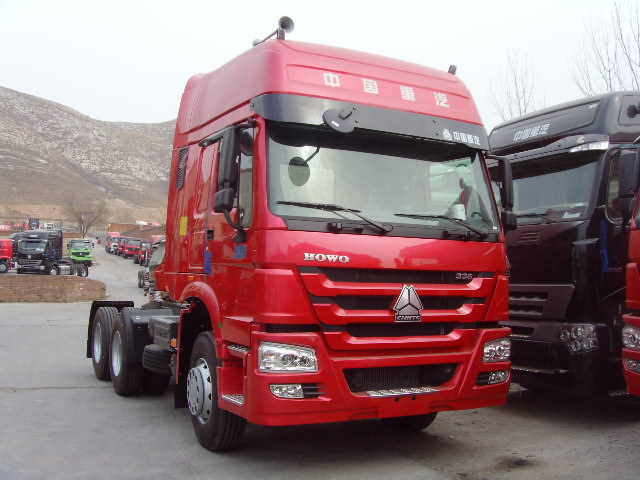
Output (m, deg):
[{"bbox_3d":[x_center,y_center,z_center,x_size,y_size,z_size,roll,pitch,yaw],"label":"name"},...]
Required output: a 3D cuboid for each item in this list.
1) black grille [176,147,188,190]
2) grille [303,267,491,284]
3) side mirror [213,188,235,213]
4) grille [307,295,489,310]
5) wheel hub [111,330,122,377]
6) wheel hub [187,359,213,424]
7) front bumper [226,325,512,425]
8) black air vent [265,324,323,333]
[{"bbox_3d":[-1.355,-0.692,7.111,0.060,0.420,0.350,3,-3,-28],"label":"black grille"},{"bbox_3d":[0.671,0.299,5.812,1.860,0.125,0.100,3,-3,-28],"label":"grille"},{"bbox_3d":[-0.721,-0.295,5.394,0.180,0.200,0.110,3,-3,-28],"label":"side mirror"},{"bbox_3d":[0.666,0.508,5.802,1.660,0.115,0.100,3,-3,-28],"label":"grille"},{"bbox_3d":[-2.574,1.483,9.426,0.150,0.590,0.590,3,-3,-28],"label":"wheel hub"},{"bbox_3d":[-1.059,1.341,6.406,0.140,0.580,0.580,3,-3,-28],"label":"wheel hub"},{"bbox_3d":[0.479,1.074,6.107,2.470,0.700,0.920,3,-3,-28],"label":"front bumper"},{"bbox_3d":[-0.204,0.648,5.259,0.420,0.064,0.070,2,-3,-17],"label":"black air vent"}]

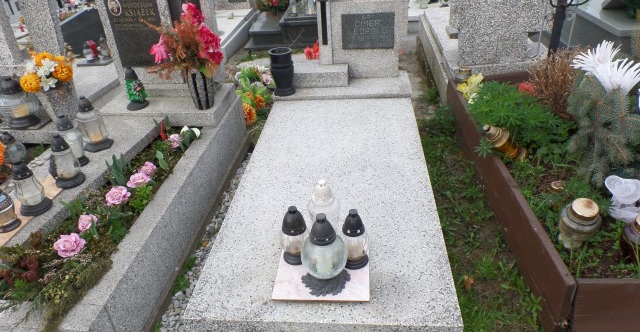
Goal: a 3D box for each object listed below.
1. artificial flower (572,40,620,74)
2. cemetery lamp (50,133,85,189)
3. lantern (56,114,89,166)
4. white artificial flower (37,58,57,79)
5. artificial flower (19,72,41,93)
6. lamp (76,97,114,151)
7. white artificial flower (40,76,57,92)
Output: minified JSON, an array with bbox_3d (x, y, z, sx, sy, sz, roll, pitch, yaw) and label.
[{"bbox_3d":[1.199,-0.460,1.837,0.180,0.145,0.160,10,32,23],"label":"artificial flower"},{"bbox_3d":[-1.340,-0.035,2.213,0.140,0.274,0.140,0,30,6],"label":"cemetery lamp"},{"bbox_3d":[-1.408,-0.151,2.398,0.115,0.277,0.115,0,30,6],"label":"lantern"},{"bbox_3d":[-1.518,-0.541,2.360,0.110,0.110,0.070,-15,34,-18],"label":"white artificial flower"},{"bbox_3d":[-1.622,-0.466,2.374,0.105,0.100,0.100,-13,31,-16],"label":"artificial flower"},{"bbox_3d":[-1.363,-0.257,2.533,0.145,0.302,0.145,0,30,6],"label":"lamp"},{"bbox_3d":[-1.673,-0.502,2.620,0.095,0.095,0.055,0,30,6],"label":"white artificial flower"}]

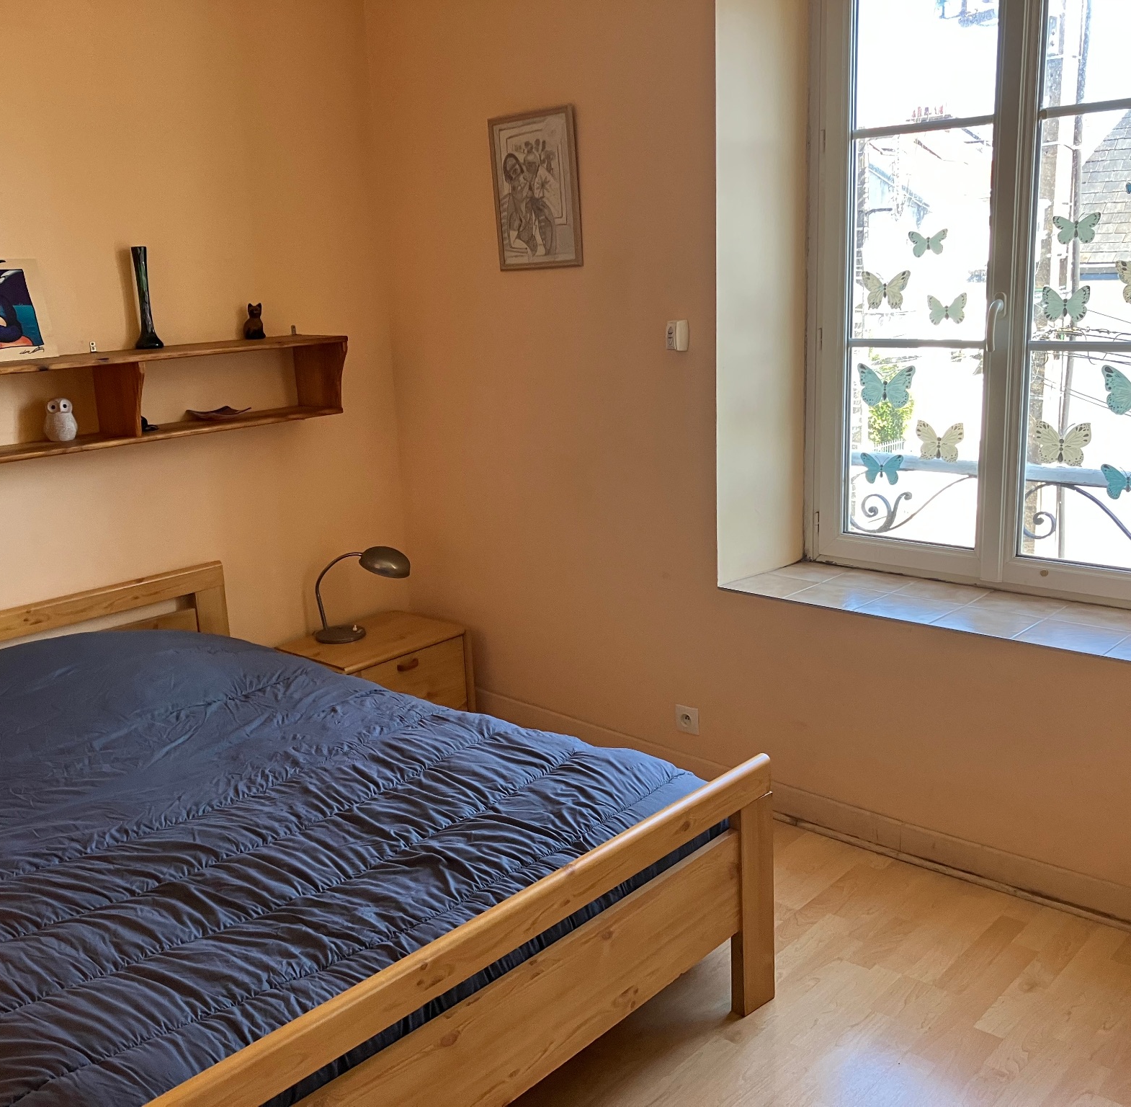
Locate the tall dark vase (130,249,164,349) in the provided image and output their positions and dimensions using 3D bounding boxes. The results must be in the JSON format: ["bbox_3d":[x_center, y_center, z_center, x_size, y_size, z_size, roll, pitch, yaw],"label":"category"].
[{"bbox_3d":[-1.134,-0.683,3.211,0.074,0.272,0.074,10,18,40],"label":"tall dark vase"}]

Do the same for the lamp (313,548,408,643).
[{"bbox_3d":[-0.651,0.128,3.788,0.320,0.285,0.160,-2,14,3],"label":"lamp"}]

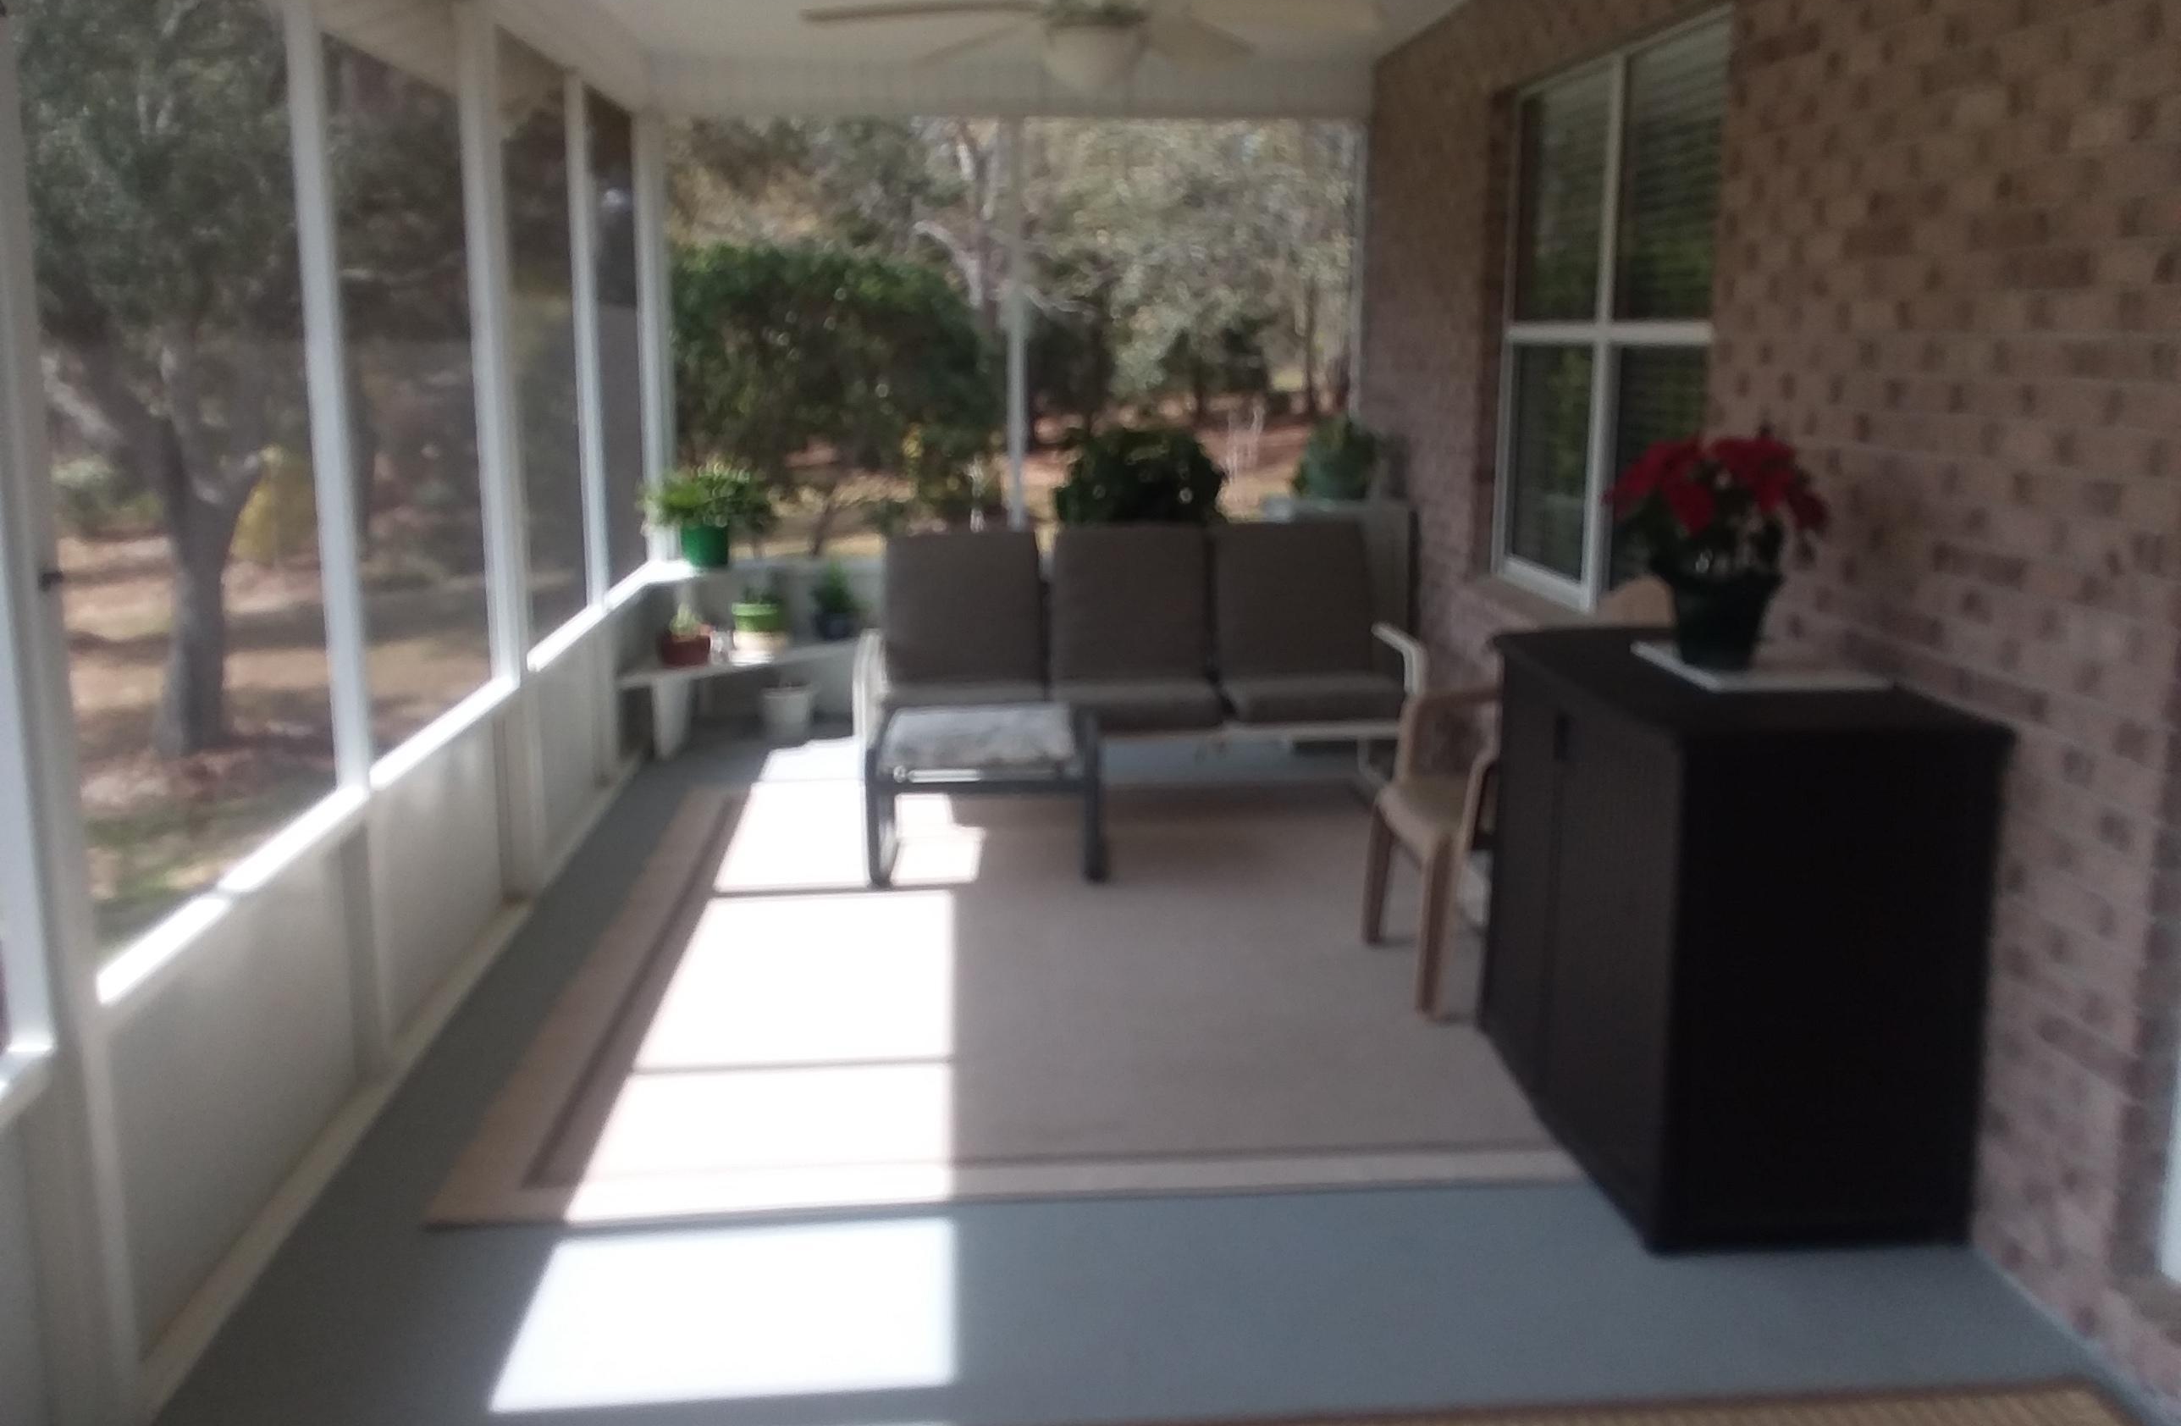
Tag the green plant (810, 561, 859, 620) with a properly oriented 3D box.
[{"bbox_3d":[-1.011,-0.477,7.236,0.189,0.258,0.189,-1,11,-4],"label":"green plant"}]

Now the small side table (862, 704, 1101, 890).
[{"bbox_3d":[-0.310,0.229,5.423,0.646,0.397,0.646,-1,11,-4],"label":"small side table"}]

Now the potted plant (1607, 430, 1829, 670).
[{"bbox_3d":[1.168,-0.312,3.447,0.397,0.437,0.397,-1,11,-4],"label":"potted plant"}]

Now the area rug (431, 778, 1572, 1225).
[{"bbox_3d":[-0.065,0.554,4.781,2.414,0.010,3.119,-1,11,-4],"label":"area rug"}]

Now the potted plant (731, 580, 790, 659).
[{"bbox_3d":[-1.259,-0.357,6.958,0.213,0.301,0.213,-1,11,-5],"label":"potted plant"}]

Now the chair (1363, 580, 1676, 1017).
[{"bbox_3d":[1.020,0.166,4.324,0.606,0.944,0.596,-1,11,-4],"label":"chair"}]

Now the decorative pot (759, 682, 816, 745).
[{"bbox_3d":[-1.168,-0.027,7.126,0.218,0.233,0.218,-1,11,-4],"label":"decorative pot"}]

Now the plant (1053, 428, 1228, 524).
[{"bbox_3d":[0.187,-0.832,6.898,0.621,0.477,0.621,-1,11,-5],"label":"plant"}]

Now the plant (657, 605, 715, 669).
[{"bbox_3d":[-1.497,-0.296,6.796,0.209,0.218,0.209,-1,11,-4],"label":"plant"}]

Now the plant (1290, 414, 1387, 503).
[{"bbox_3d":[0.921,-0.946,6.788,0.342,0.320,0.342,-1,11,-5],"label":"plant"}]

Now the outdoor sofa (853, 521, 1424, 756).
[{"bbox_3d":[0.107,-0.125,5.954,1.737,0.891,0.905,-2,11,-9],"label":"outdoor sofa"}]

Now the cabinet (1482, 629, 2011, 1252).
[{"bbox_3d":[1.163,0.360,3.500,0.543,0.887,1.053,-1,11,-4],"label":"cabinet"}]

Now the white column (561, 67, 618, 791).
[{"bbox_3d":[-1.712,-0.953,6.237,0.088,2.336,0.117,-1,11,-5],"label":"white column"}]

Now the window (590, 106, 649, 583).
[{"bbox_3d":[-1.760,-1.381,6.792,0.066,1.694,1.022,-1,11,-5],"label":"window"}]

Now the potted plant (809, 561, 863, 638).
[{"bbox_3d":[-1.007,-0.446,7.246,0.197,0.313,0.197,-1,11,-5],"label":"potted plant"}]

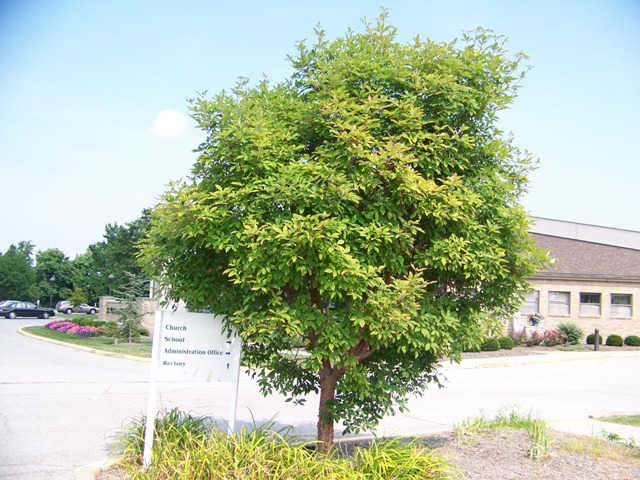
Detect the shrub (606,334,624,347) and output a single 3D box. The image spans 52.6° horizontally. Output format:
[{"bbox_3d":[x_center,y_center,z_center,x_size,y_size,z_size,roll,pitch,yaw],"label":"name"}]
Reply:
[{"bbox_3d":[15.956,5.436,35.000,0.950,0.660,0.950,2,-6,0],"label":"shrub"}]

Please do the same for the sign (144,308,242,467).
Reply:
[{"bbox_3d":[-1.256,1.459,6.400,0.870,1.520,0.080,4,-6,-16],"label":"sign"}]

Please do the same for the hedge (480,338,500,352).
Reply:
[{"bbox_3d":[7.611,4.695,28.800,0.900,0.620,0.900,2,-6,0],"label":"hedge"}]

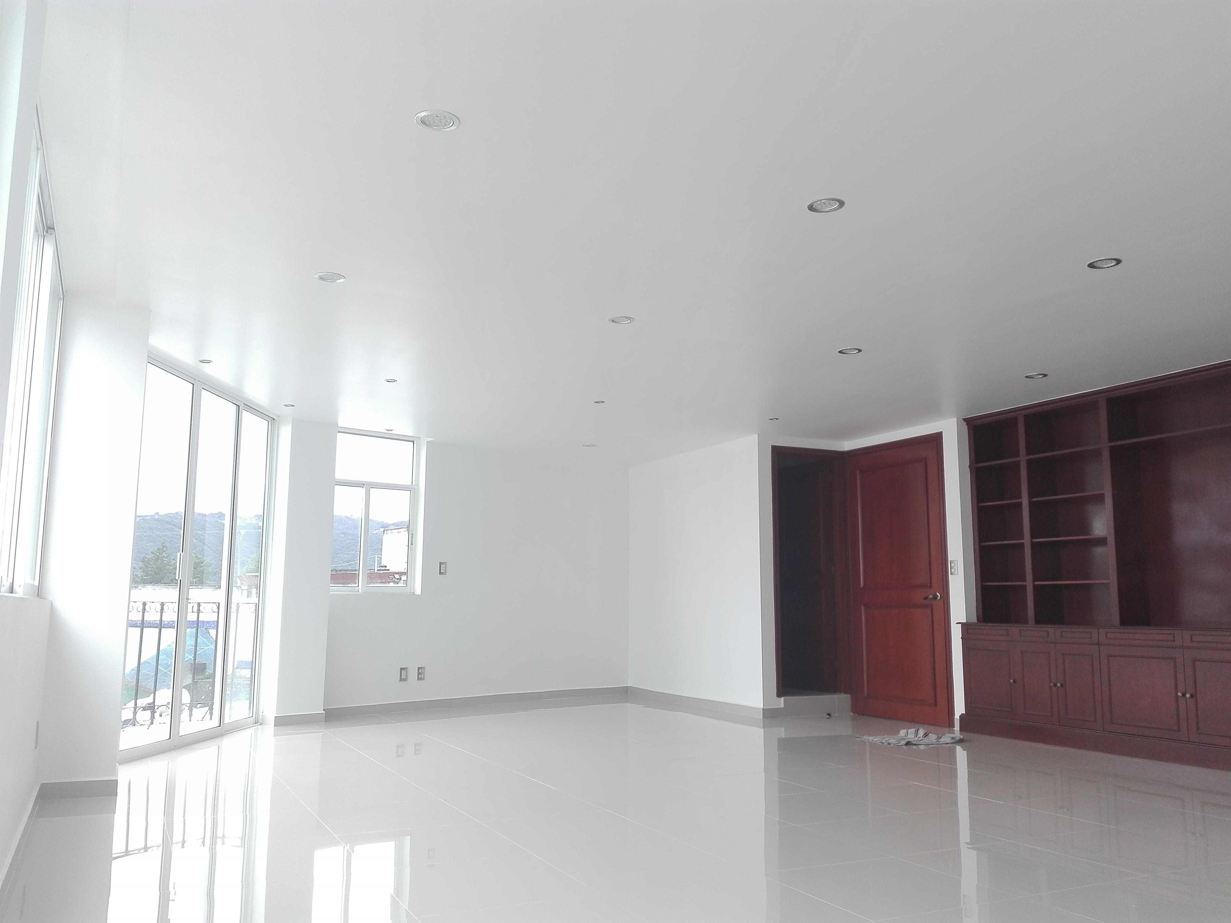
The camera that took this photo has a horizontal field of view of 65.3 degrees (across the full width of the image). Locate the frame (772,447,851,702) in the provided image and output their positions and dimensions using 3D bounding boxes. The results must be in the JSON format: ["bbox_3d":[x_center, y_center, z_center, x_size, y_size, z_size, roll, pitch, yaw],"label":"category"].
[{"bbox_3d":[1.735,0.972,8.616,0.787,2.191,0.120,4,-9,-24],"label":"frame"}]

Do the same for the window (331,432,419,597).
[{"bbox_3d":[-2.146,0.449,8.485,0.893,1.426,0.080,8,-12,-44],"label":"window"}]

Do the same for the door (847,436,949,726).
[{"bbox_3d":[2.415,1.015,8.217,0.080,2.341,1.100,5,-10,-30],"label":"door"}]

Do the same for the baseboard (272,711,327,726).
[{"bbox_3d":[-2.497,2.050,7.615,0.398,0.083,0.020,7,-11,-36],"label":"baseboard"}]

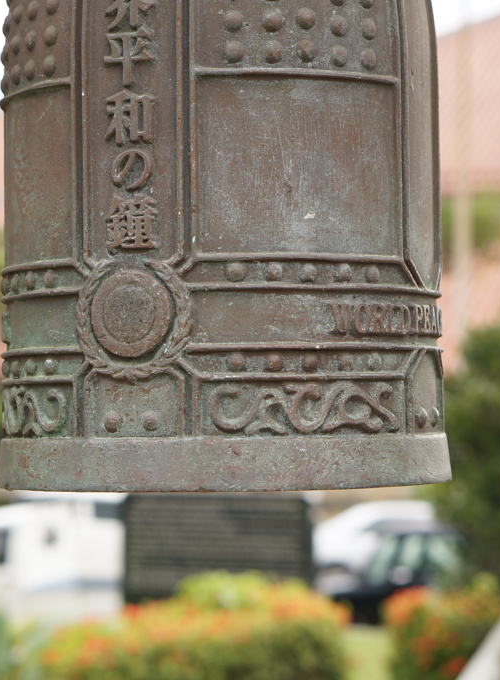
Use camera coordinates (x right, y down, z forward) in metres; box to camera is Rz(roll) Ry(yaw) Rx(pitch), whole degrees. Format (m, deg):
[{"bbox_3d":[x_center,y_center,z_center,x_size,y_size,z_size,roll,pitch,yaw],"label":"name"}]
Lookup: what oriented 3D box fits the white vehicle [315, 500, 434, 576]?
[{"bbox_3d":[2.430,3.600,36.500,4.500,1.700,1.740,0,-2,-20],"label":"white vehicle"}]

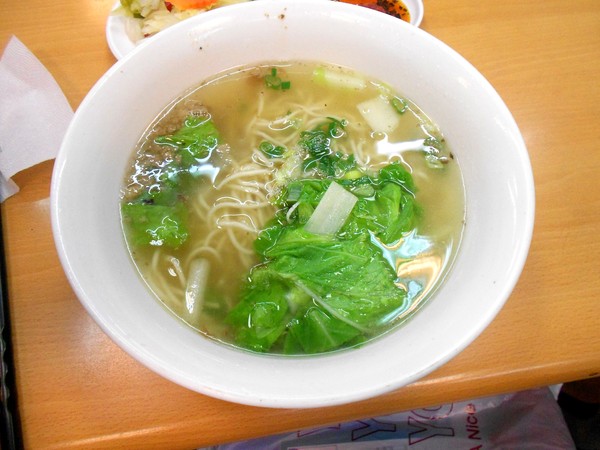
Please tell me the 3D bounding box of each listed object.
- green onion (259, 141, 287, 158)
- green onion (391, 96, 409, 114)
[{"bbox_3d":[-0.014,-0.038,0.231,0.013,0.004,0.008,15,64,5],"label":"green onion"},{"bbox_3d":[0.054,-0.065,0.247,0.006,0.004,0.010,-20,66,-12],"label":"green onion"}]

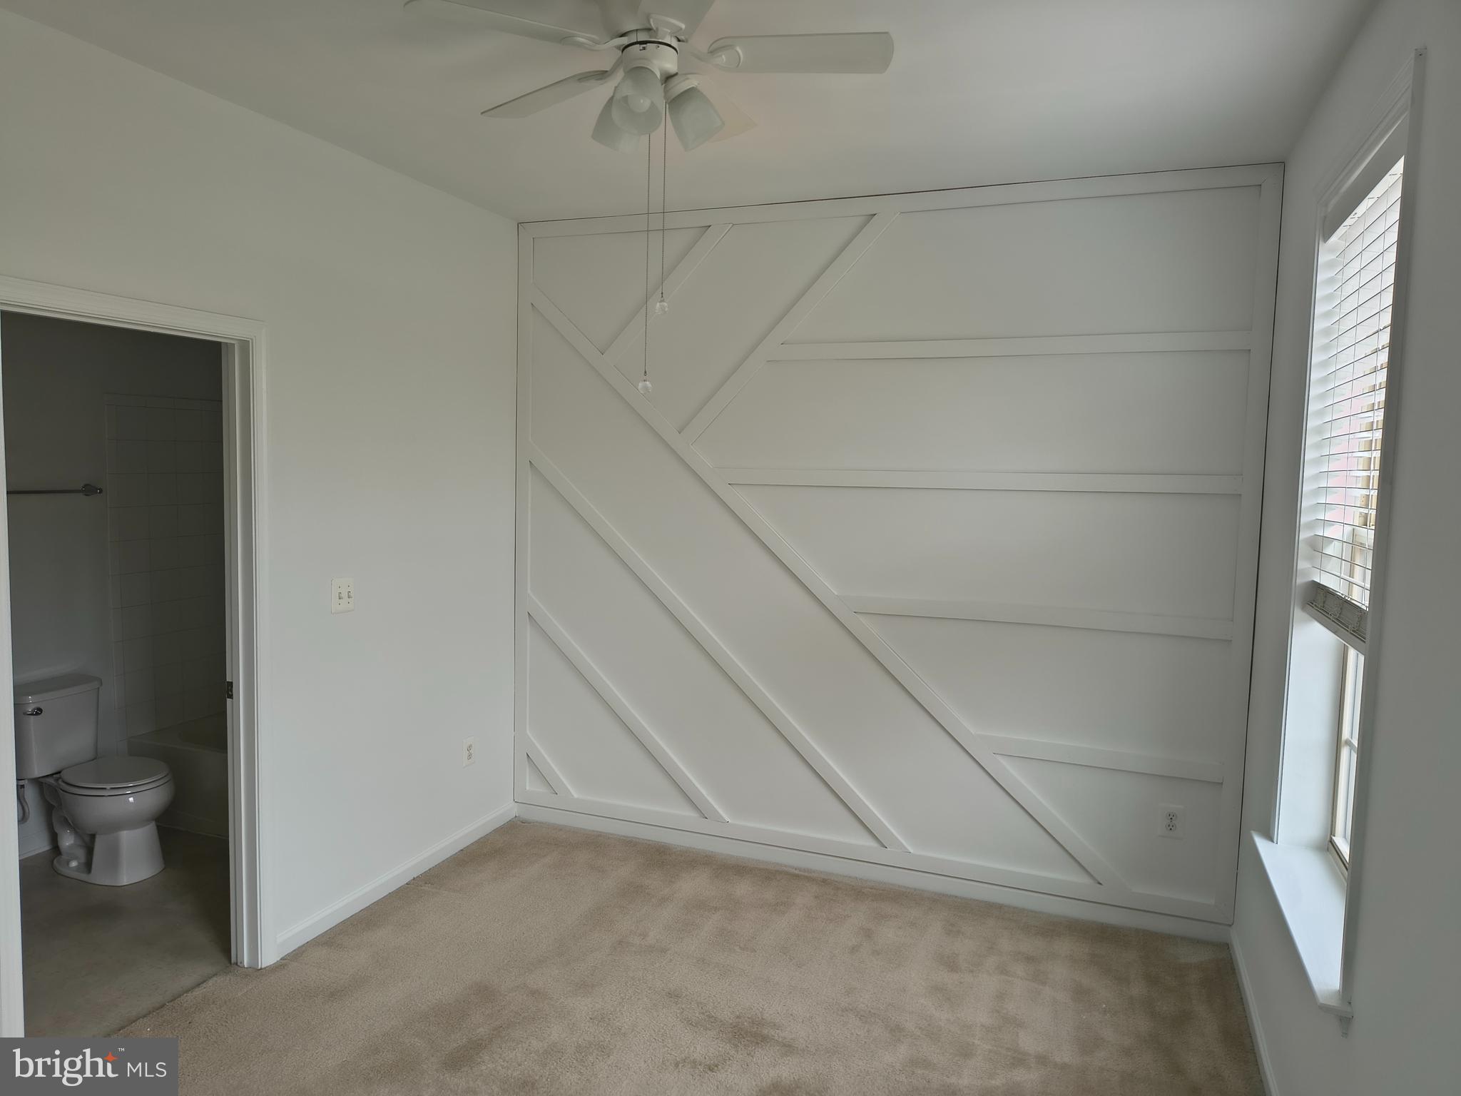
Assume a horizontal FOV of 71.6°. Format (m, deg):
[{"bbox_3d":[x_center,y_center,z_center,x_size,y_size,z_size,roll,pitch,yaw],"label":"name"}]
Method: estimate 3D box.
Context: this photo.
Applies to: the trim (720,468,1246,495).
[{"bbox_3d":[0.850,-0.258,3.867,1.981,0.068,0.018,3,5,21],"label":"trim"}]

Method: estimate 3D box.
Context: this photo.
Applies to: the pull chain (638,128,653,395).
[{"bbox_3d":[-0.188,-0.647,2.275,0.027,0.602,0.027,1,5,0],"label":"pull chain"}]

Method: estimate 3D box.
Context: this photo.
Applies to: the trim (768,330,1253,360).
[{"bbox_3d":[0.967,-0.748,3.782,1.750,0.067,0.018,3,5,21],"label":"trim"}]

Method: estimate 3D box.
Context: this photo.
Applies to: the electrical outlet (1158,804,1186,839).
[{"bbox_3d":[1.598,0.989,3.667,0.087,0.120,0.008,3,5,21],"label":"electrical outlet"}]

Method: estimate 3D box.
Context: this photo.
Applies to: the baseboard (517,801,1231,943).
[{"bbox_3d":[0.400,1.298,4.169,2.992,0.075,0.018,3,5,21],"label":"baseboard"}]

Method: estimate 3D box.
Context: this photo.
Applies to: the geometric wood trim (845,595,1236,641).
[{"bbox_3d":[1.096,0.254,3.811,1.432,0.072,0.018,3,5,21],"label":"geometric wood trim"}]

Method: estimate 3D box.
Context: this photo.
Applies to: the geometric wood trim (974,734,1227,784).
[{"bbox_3d":[1.347,0.773,3.753,0.866,0.074,0.018,3,5,21],"label":"geometric wood trim"}]

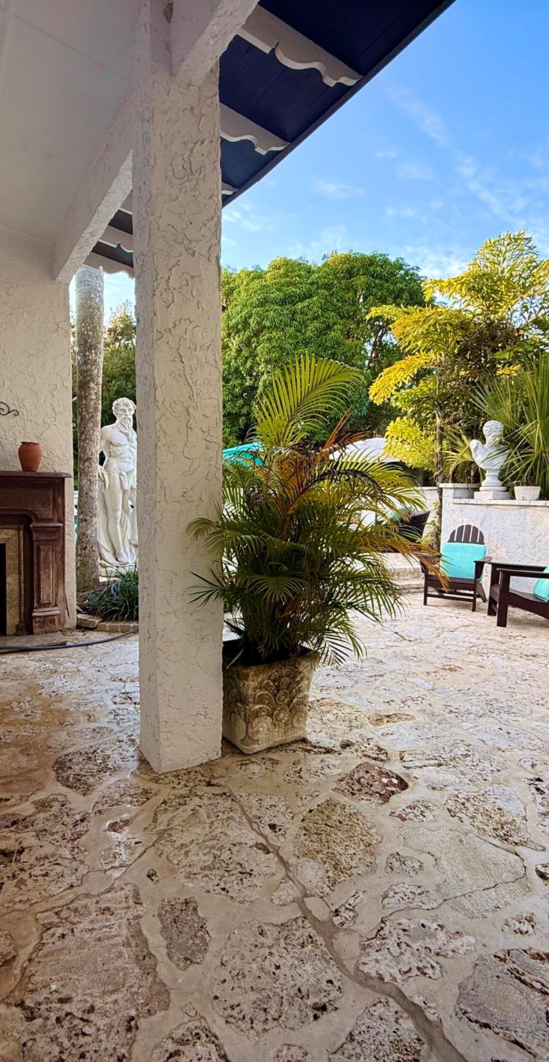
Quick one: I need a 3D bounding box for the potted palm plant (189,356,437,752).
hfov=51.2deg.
[{"bbox_3d":[0.142,0.084,2.860,1.150,1.870,1.080,0,4,0],"label":"potted palm plant"}]

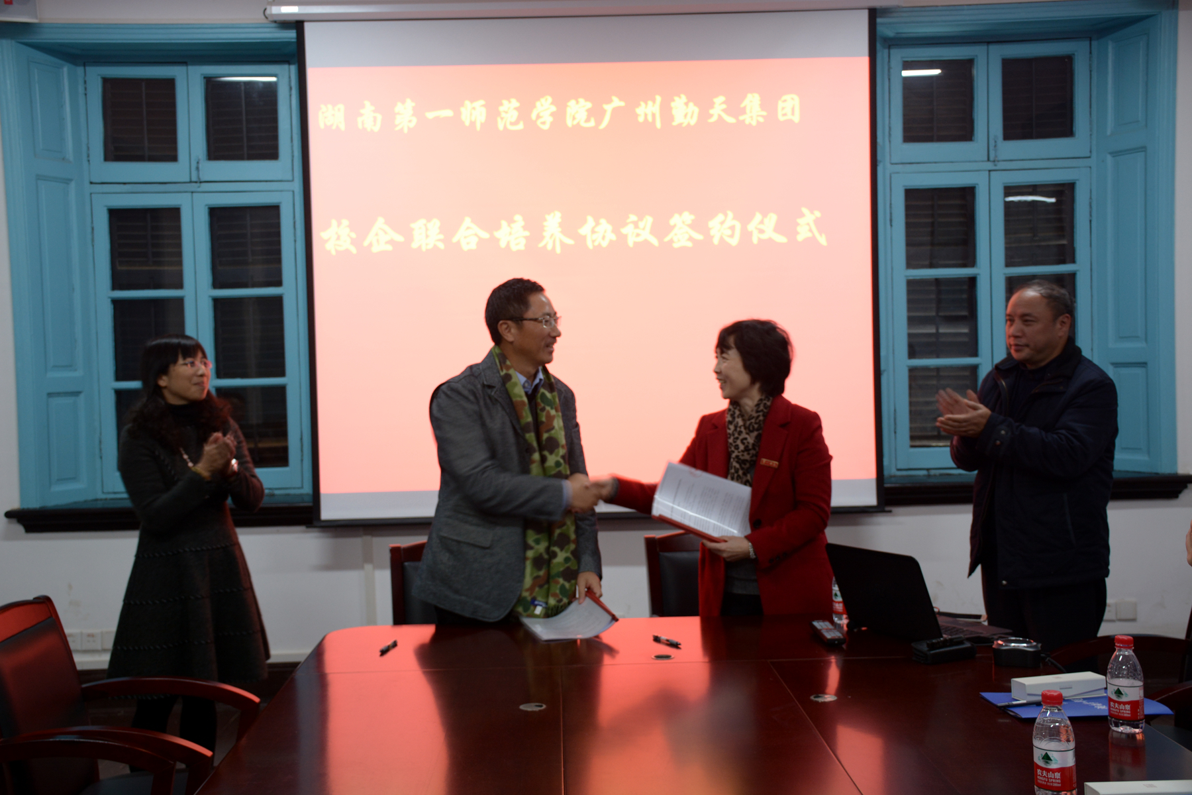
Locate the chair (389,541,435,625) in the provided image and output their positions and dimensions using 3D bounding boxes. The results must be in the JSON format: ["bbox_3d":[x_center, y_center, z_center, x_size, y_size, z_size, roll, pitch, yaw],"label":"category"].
[{"bbox_3d":[-0.380,0.900,3.970,0.590,0.910,0.600,-1,2,-1],"label":"chair"}]

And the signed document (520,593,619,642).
[{"bbox_3d":[-0.076,0.577,3.500,0.205,0.070,0.300,-2,2,-15],"label":"signed document"}]

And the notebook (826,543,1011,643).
[{"bbox_3d":[0.811,0.483,3.344,0.313,0.228,0.335,-3,3,-29],"label":"notebook"}]

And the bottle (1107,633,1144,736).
[{"bbox_3d":[1.000,0.541,2.500,0.064,0.174,0.064,-1,2,-1],"label":"bottle"}]

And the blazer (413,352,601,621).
[{"bbox_3d":[-0.235,0.257,3.730,0.530,0.760,0.420,-3,3,-36],"label":"blazer"}]

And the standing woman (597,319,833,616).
[{"bbox_3d":[0.365,0.567,3.740,0.580,1.560,0.460,0,3,29],"label":"standing woman"}]

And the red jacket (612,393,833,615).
[{"bbox_3d":[0.365,0.372,3.740,0.560,0.740,0.420,0,3,29],"label":"red jacket"}]

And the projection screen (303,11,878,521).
[{"bbox_3d":[-0.025,-0.545,5.500,2.380,2.080,0.060,-1,2,-1],"label":"projection screen"}]

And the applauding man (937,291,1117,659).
[{"bbox_3d":[1.180,0.506,3.700,0.520,1.650,0.510,-3,3,-38],"label":"applauding man"}]

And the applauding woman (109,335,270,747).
[{"bbox_3d":[-1.304,0.584,4.250,0.500,1.560,0.440,-3,3,-41],"label":"applauding woman"}]

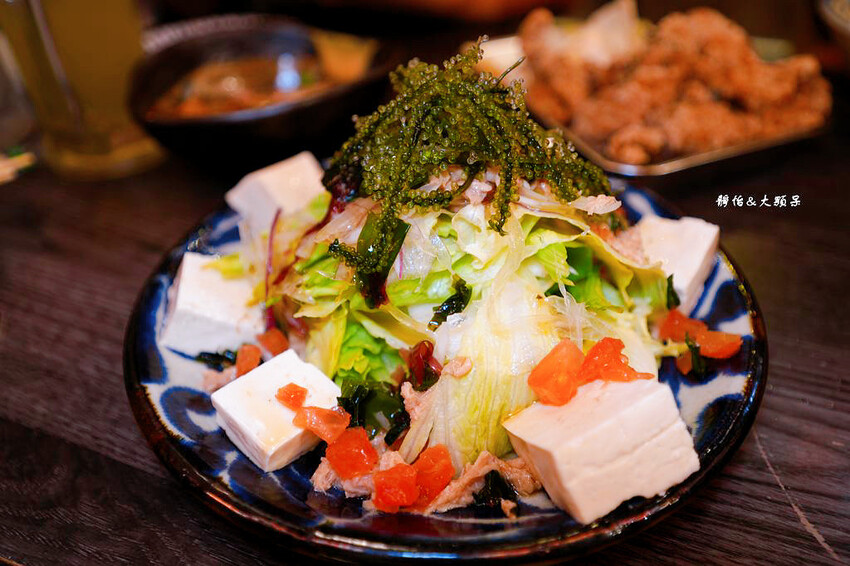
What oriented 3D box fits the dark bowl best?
[{"bbox_3d":[-0.094,-0.104,0.407,0.156,0.063,0.156,-1,37,1],"label":"dark bowl"}]

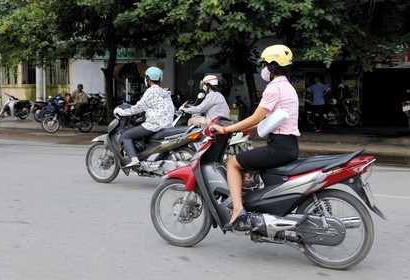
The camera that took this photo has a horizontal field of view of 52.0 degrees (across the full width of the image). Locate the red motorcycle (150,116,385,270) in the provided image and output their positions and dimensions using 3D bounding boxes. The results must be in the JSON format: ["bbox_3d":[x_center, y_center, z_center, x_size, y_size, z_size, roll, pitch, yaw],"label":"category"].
[{"bbox_3d":[0.368,0.352,3.110,1.809,1.071,0.700,2,7,24],"label":"red motorcycle"}]

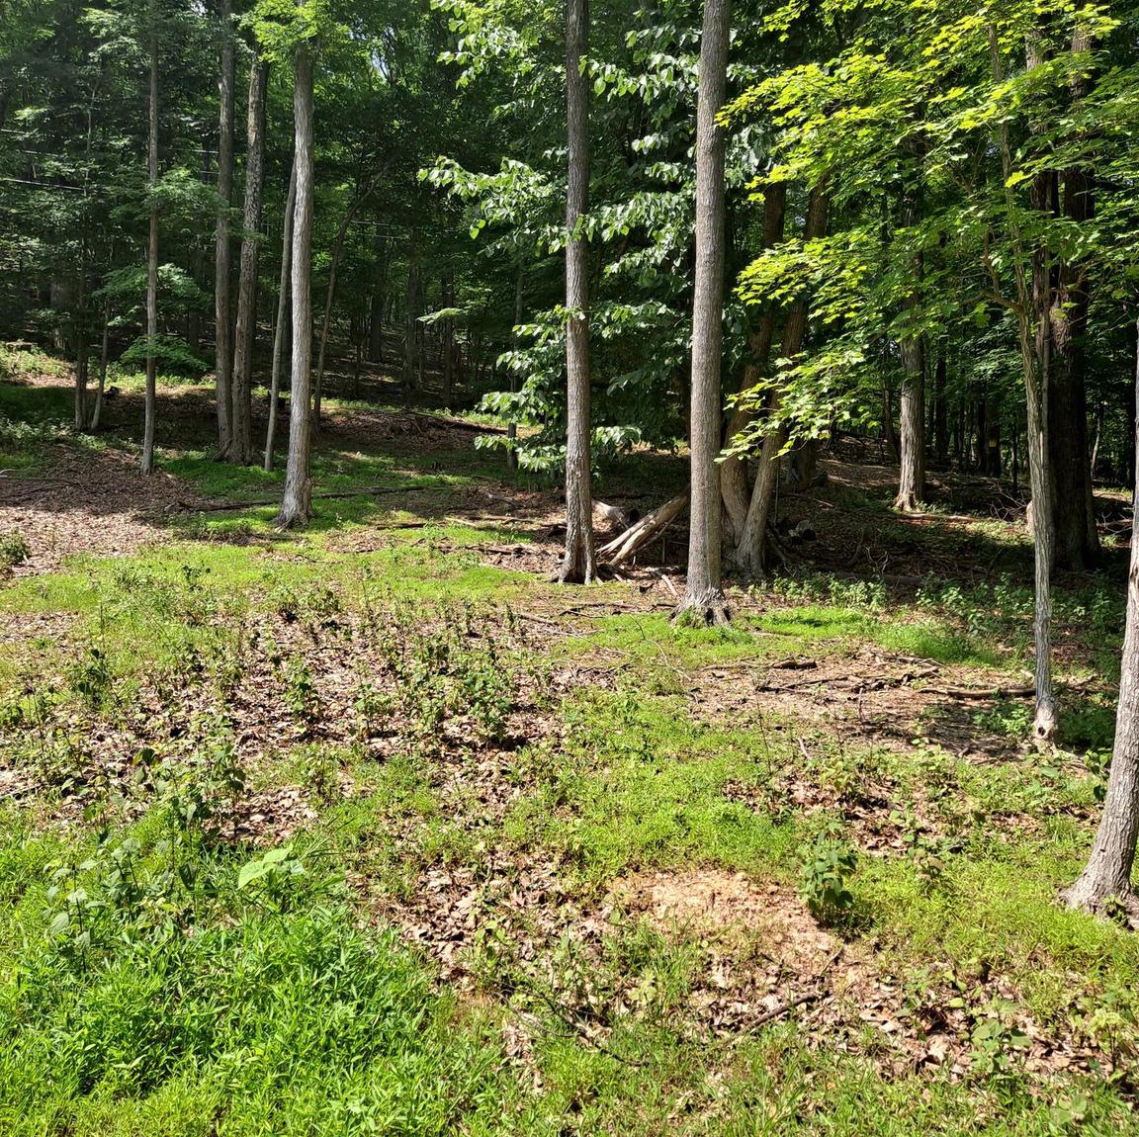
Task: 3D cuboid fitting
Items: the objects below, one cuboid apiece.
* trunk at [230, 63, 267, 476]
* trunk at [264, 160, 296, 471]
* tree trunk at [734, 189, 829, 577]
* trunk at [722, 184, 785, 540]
[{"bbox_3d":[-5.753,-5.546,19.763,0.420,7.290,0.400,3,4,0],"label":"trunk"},{"bbox_3d":[-4.952,-4.325,18.830,0.250,5.250,0.220,6,4,0],"label":"trunk"},{"bbox_3d":[2.787,-2.365,14.139,0.480,5.000,0.450,8,4,0],"label":"tree trunk"},{"bbox_3d":[2.444,-2.679,14.448,0.500,4.670,0.450,5,4,0],"label":"trunk"}]

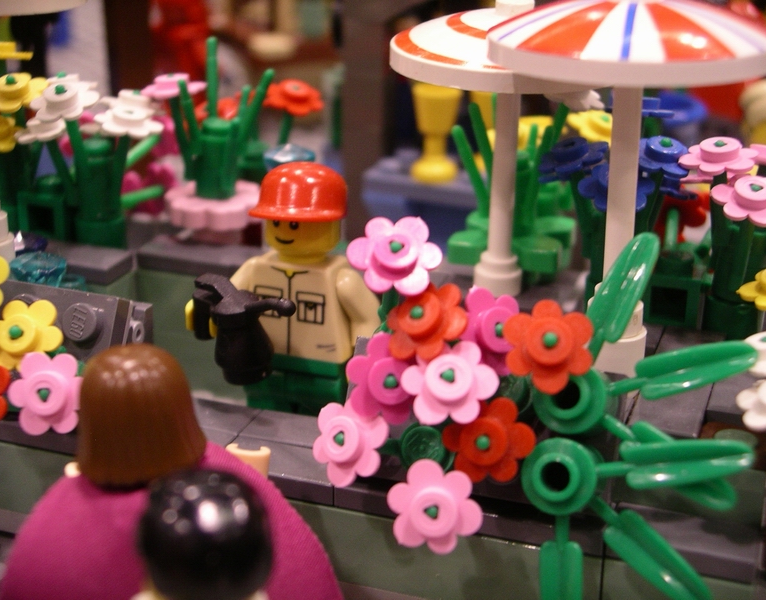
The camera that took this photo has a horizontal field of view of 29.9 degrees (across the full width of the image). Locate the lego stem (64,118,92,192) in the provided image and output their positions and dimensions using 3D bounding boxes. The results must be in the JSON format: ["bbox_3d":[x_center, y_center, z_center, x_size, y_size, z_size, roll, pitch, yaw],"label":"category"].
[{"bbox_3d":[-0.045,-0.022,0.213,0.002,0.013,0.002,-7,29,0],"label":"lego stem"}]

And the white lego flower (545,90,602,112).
[{"bbox_3d":[0.029,-0.031,0.219,0.010,0.003,0.010,1,20,0],"label":"white lego flower"}]

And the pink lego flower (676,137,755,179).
[{"bbox_3d":[0.040,-0.017,0.170,0.010,0.002,0.010,3,26,0],"label":"pink lego flower"}]

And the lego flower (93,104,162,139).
[{"bbox_3d":[-0.037,-0.027,0.210,0.010,0.003,0.010,13,31,0],"label":"lego flower"}]

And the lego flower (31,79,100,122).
[{"bbox_3d":[-0.046,-0.030,0.208,0.010,0.003,0.010,3,41,0],"label":"lego flower"}]

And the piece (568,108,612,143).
[{"bbox_3d":[0.033,-0.026,0.215,0.010,0.003,0.010,14,36,0],"label":"piece"}]

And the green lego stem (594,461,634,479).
[{"bbox_3d":[0.025,0.018,0.152,0.004,0.001,0.001,-7,0,0],"label":"green lego stem"}]

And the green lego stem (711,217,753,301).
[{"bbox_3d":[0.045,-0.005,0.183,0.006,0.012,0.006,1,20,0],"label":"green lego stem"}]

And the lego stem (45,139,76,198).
[{"bbox_3d":[-0.047,-0.019,0.208,0.002,0.009,0.002,-14,25,0],"label":"lego stem"}]

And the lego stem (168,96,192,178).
[{"bbox_3d":[-0.031,-0.025,0.220,0.002,0.013,0.002,-10,14,0],"label":"lego stem"}]

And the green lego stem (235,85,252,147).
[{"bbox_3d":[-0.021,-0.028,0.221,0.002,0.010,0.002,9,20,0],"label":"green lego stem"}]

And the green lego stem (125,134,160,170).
[{"bbox_3d":[-0.037,-0.023,0.220,0.002,0.007,0.002,43,0,0],"label":"green lego stem"}]

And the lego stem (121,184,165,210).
[{"bbox_3d":[-0.037,-0.016,0.220,0.007,0.002,0.002,-19,0,0],"label":"lego stem"}]

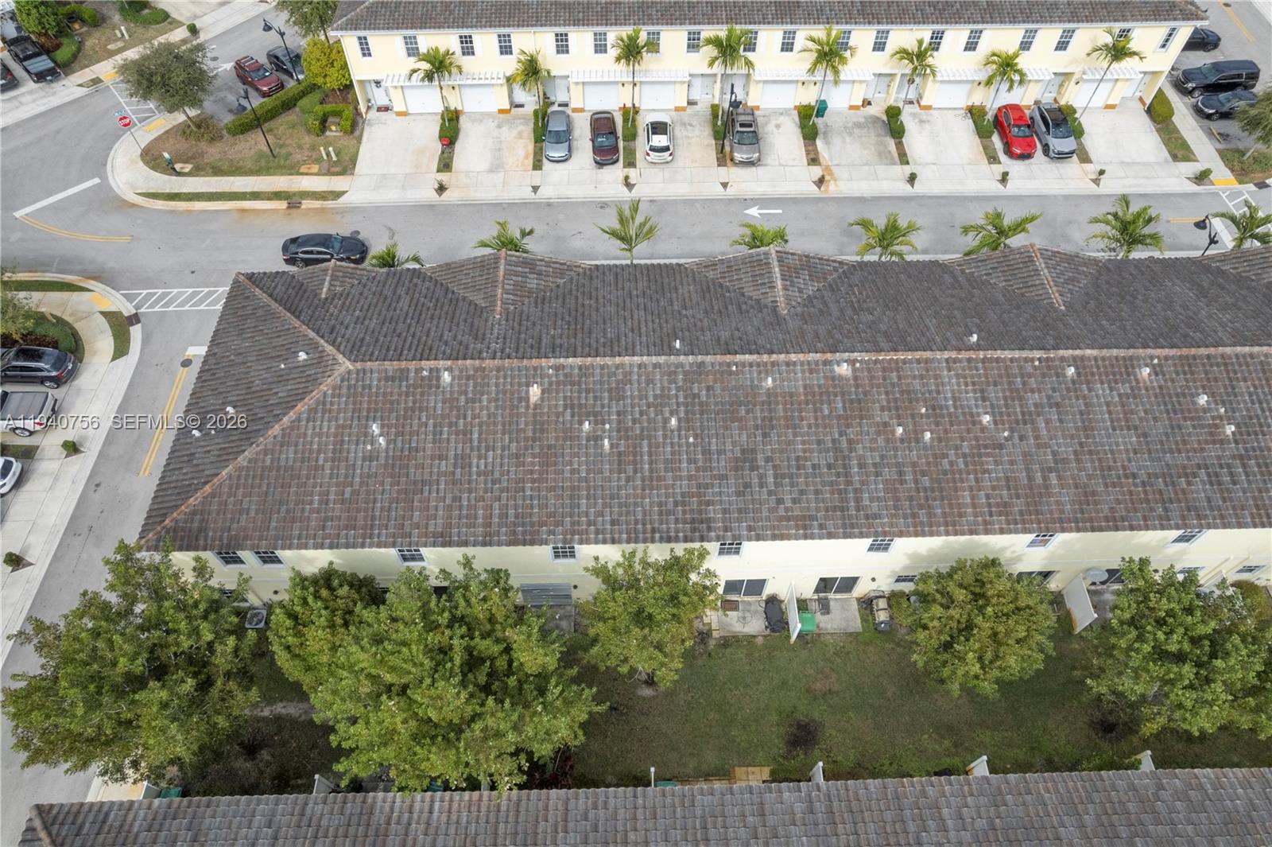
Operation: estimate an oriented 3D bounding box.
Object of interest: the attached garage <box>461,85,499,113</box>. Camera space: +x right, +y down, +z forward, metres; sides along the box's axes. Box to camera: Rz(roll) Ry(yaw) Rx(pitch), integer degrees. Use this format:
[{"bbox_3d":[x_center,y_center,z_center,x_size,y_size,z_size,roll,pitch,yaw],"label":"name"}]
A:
[{"bbox_3d":[-10.918,-22.575,53.991,2.450,2.130,0.150,-1,57,-1],"label":"attached garage"}]

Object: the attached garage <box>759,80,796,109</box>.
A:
[{"bbox_3d":[10.037,-22.911,54.180,2.440,2.130,0.200,-1,57,-1],"label":"attached garage"}]

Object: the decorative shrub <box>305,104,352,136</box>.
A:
[{"bbox_3d":[-21.070,-20.814,53.320,2.950,0.950,2.400,-1,56,-1],"label":"decorative shrub"}]

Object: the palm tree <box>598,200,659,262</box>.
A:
[{"bbox_3d":[-0.329,-8.089,41.406,3.400,7.100,3.400,-1,57,-1],"label":"palm tree"}]

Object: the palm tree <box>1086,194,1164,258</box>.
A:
[{"bbox_3d":[24.491,-8.402,41.370,3.800,7.300,3.800,-1,56,-1],"label":"palm tree"}]

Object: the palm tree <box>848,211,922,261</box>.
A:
[{"bbox_3d":[12.792,-8.583,42.347,3.600,6.400,3.600,-1,56,-1],"label":"palm tree"}]

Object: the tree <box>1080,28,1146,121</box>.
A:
[{"bbox_3d":[29.794,-22.166,50.914,3.800,6.700,3.800,-1,57,-1],"label":"tree"}]

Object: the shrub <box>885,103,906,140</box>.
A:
[{"bbox_3d":[18.072,-20.989,54.034,1.000,0.900,2.700,-1,56,-1],"label":"shrub"}]

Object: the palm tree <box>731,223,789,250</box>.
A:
[{"bbox_3d":[6.246,-7.787,41.367,3.000,6.400,3.000,-1,56,-1],"label":"palm tree"}]

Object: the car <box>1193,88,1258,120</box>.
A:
[{"bbox_3d":[41.893,-22.579,54.659,4.750,1.460,1.830,-6,56,-5],"label":"car"}]

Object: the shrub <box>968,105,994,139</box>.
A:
[{"bbox_3d":[23.939,-20.842,53.490,1.200,0.980,2.700,-1,57,-1],"label":"shrub"}]

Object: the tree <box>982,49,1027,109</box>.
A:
[{"bbox_3d":[24.242,-22.342,52.171,2.900,5.100,2.900,-1,56,-1],"label":"tree"}]

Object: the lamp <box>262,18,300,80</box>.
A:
[{"bbox_3d":[-24.250,-25.242,53.968,1.650,5.150,0.650,32,62,20],"label":"lamp"}]

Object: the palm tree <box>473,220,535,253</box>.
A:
[{"bbox_3d":[-6.854,-8.158,42.211,3.200,6.100,3.200,-1,56,-1],"label":"palm tree"}]

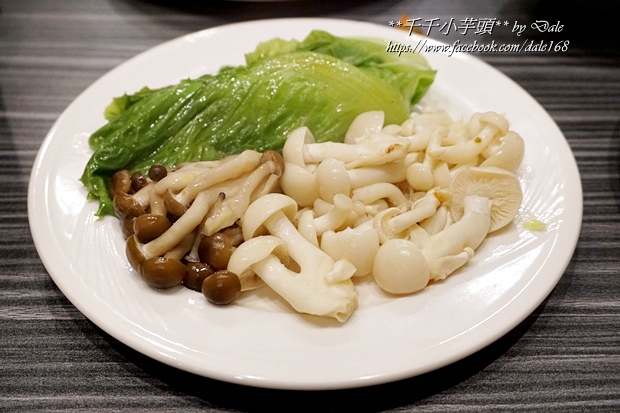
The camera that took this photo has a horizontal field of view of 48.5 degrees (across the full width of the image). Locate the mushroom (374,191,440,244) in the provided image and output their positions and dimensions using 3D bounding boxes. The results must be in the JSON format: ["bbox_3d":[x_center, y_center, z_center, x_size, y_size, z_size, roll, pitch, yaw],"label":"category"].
[{"bbox_3d":[0.039,0.004,0.281,0.029,0.015,0.015,-30,52,-21],"label":"mushroom"}]

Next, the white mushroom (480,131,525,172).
[{"bbox_3d":[0.087,-0.025,0.311,0.020,0.017,0.019,-12,46,-11],"label":"white mushroom"}]

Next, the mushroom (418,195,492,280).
[{"bbox_3d":[0.059,0.013,0.281,0.021,0.016,0.038,29,62,26],"label":"mushroom"}]

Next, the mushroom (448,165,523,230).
[{"bbox_3d":[0.074,-0.003,0.291,0.030,0.029,0.014,4,19,17],"label":"mushroom"}]

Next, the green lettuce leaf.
[{"bbox_3d":[-0.024,-0.050,0.335,0.175,0.035,0.080,-20,48,-18],"label":"green lettuce leaf"}]

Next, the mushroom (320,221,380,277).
[{"bbox_3d":[0.016,0.017,0.277,0.024,0.019,0.021,0,45,0],"label":"mushroom"}]

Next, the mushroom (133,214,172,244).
[{"bbox_3d":[-0.063,0.009,0.276,0.016,0.013,0.013,0,45,0],"label":"mushroom"}]

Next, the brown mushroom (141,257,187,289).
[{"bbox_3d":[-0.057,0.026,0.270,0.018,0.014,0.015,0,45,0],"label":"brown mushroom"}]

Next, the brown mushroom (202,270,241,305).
[{"bbox_3d":[-0.034,0.031,0.267,0.015,0.013,0.015,0,45,0],"label":"brown mushroom"}]

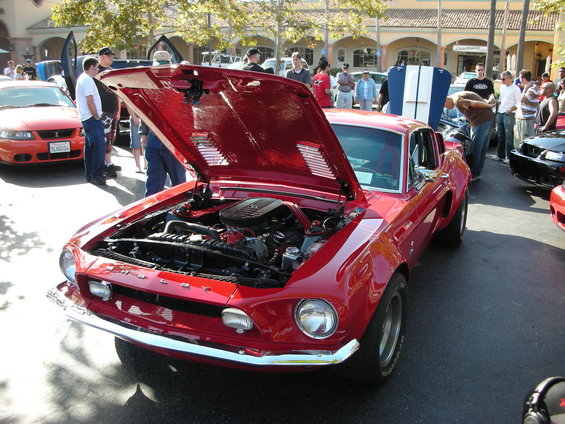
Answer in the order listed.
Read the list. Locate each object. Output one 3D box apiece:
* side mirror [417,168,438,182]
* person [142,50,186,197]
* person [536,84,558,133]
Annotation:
[{"bbox_3d":[0.985,-0.248,3.880,0.125,0.085,0.100,8,16,23],"label":"side mirror"},{"bbox_3d":[-1.016,-0.472,4.962,0.500,1.776,0.340,-3,15,-17],"label":"person"},{"bbox_3d":[4.558,-1.426,9.828,0.400,1.560,0.480,-3,15,-17],"label":"person"}]

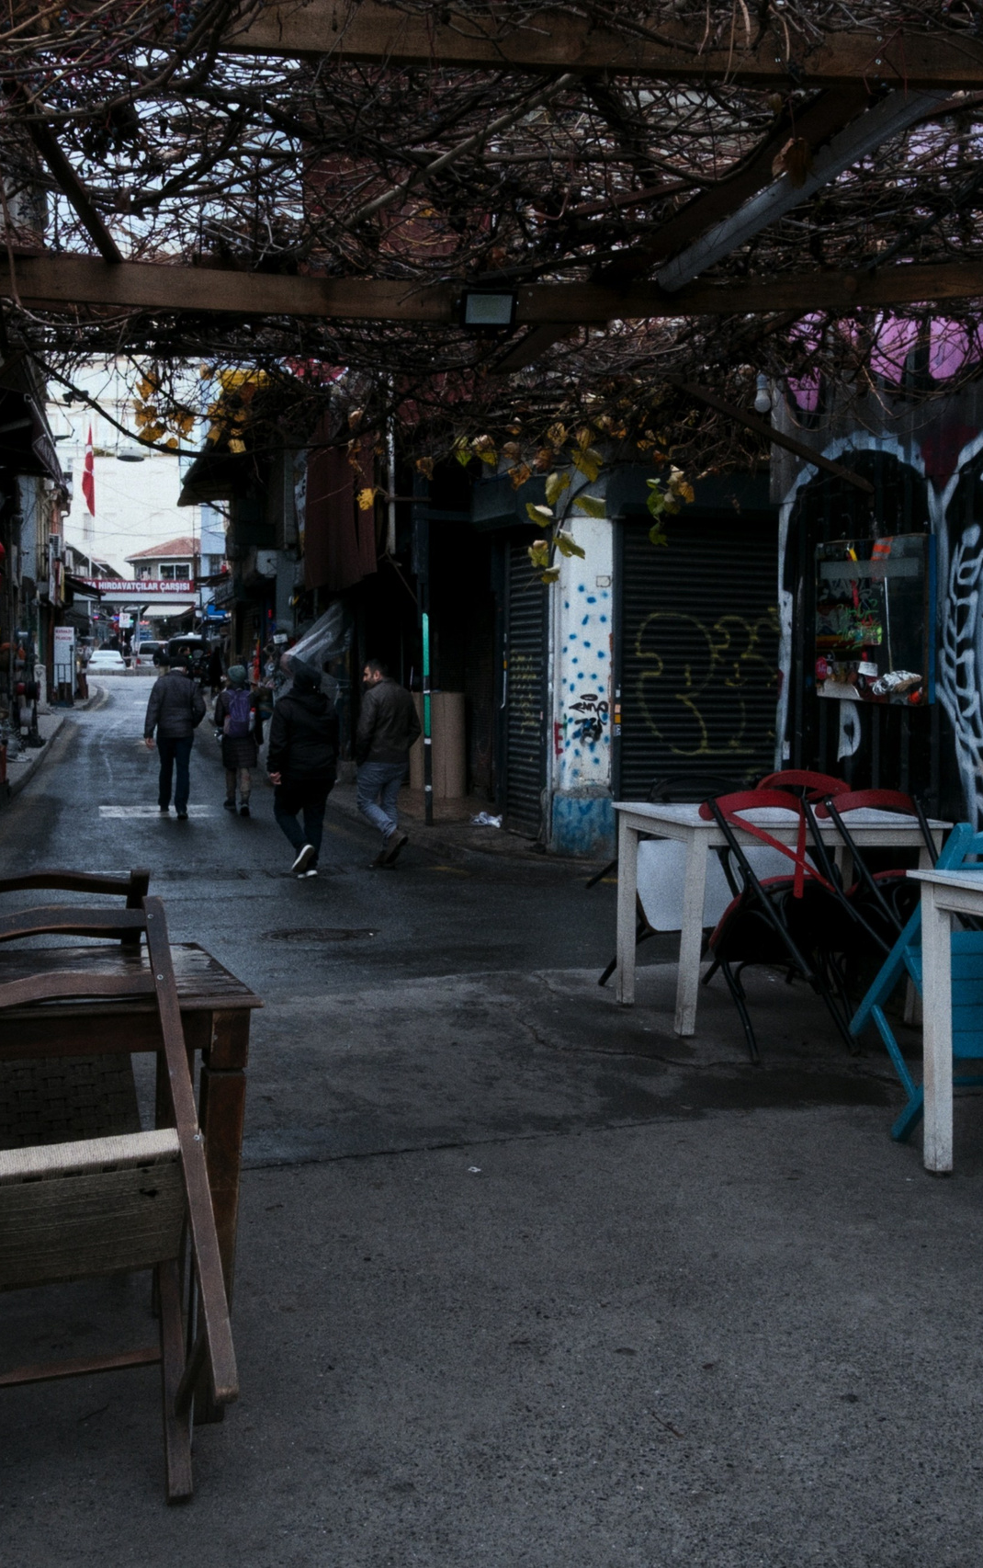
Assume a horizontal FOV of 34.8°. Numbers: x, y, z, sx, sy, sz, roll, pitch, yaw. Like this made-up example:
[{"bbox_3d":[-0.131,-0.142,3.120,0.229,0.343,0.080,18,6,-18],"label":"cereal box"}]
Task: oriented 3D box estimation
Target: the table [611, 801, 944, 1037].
[{"bbox_3d":[1.073,0.497,5.958,1.075,0.758,0.665,0,3,-17],"label":"table"}]

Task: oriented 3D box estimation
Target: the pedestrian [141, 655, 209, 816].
[{"bbox_3d":[-3.386,-0.508,16.800,0.640,1.730,0.420,0,2,-10],"label":"pedestrian"}]

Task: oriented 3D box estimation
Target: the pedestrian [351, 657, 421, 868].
[{"bbox_3d":[-0.863,-0.159,12.700,0.520,1.700,0.500,-1,3,-27],"label":"pedestrian"}]

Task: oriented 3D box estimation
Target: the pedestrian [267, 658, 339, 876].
[{"bbox_3d":[-1.465,-0.104,12.200,0.540,1.690,0.500,0,2,-13],"label":"pedestrian"}]

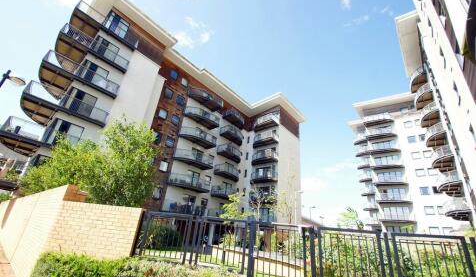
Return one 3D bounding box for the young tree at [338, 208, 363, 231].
[{"bbox_3d":[8.150,6.580,14.300,1.900,3.200,1.900,-6,-26,27],"label":"young tree"}]

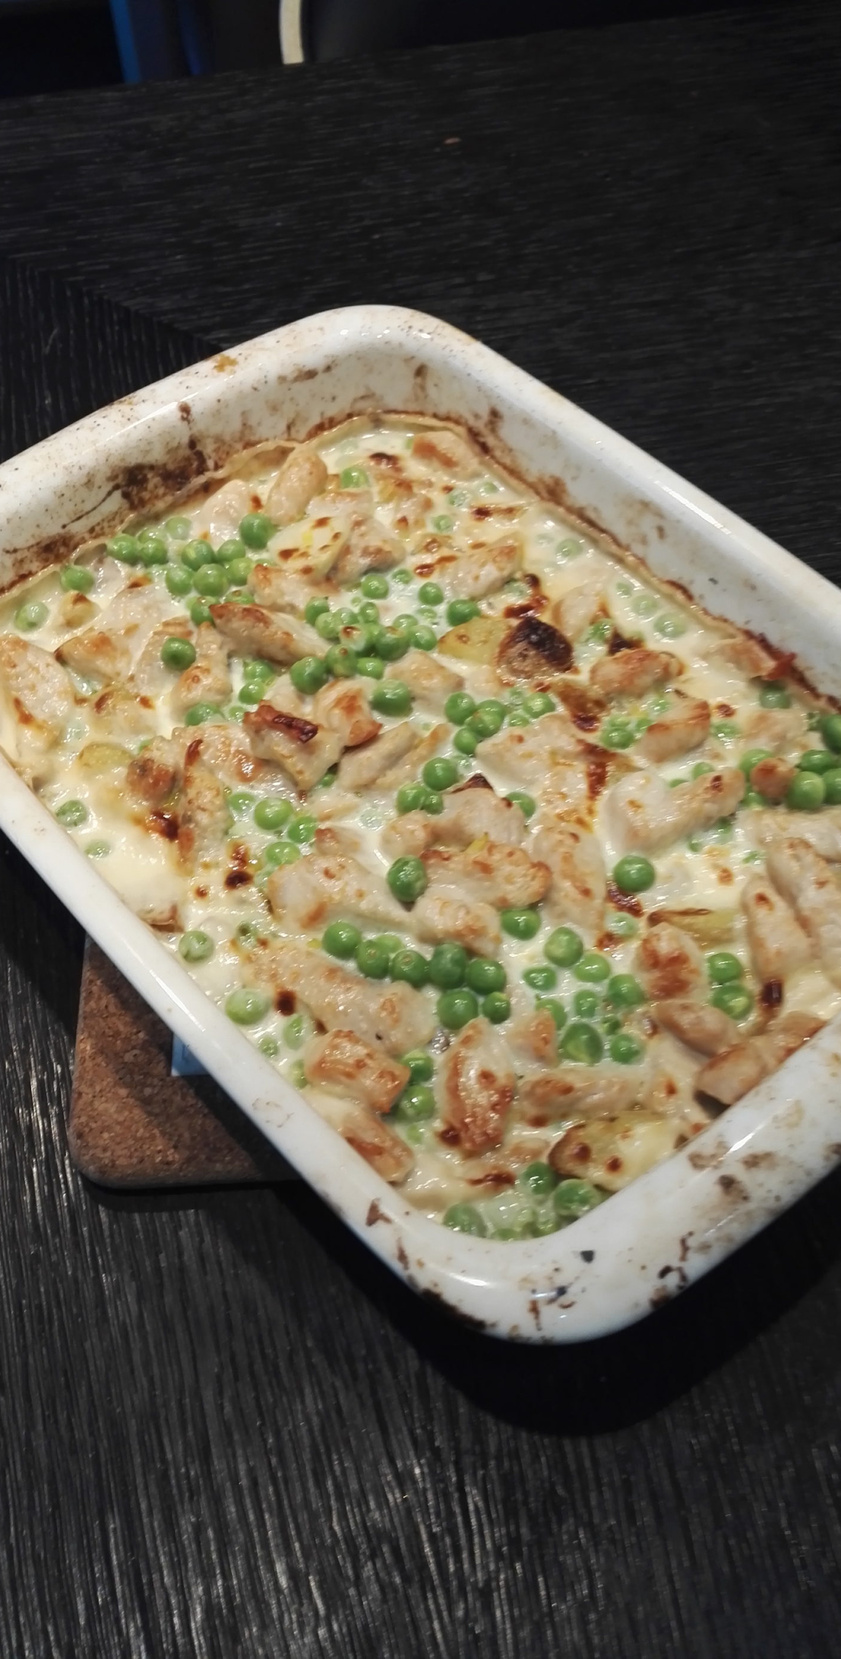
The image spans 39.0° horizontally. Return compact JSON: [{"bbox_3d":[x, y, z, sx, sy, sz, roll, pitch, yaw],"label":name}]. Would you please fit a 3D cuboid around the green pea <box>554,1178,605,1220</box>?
[{"bbox_3d":[0.035,0.081,0.262,0.010,0.009,0.009,0,61,0],"label":"green pea"}]

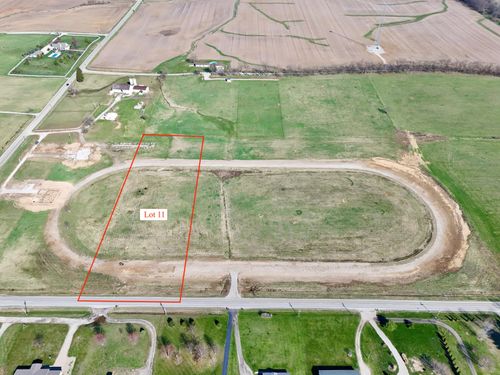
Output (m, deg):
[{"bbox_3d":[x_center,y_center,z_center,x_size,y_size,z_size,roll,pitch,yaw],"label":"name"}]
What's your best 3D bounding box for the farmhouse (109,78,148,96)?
[{"bbox_3d":[-155.400,-129.800,448.900,45.000,12.500,20.000,2,41,2],"label":"farmhouse"}]

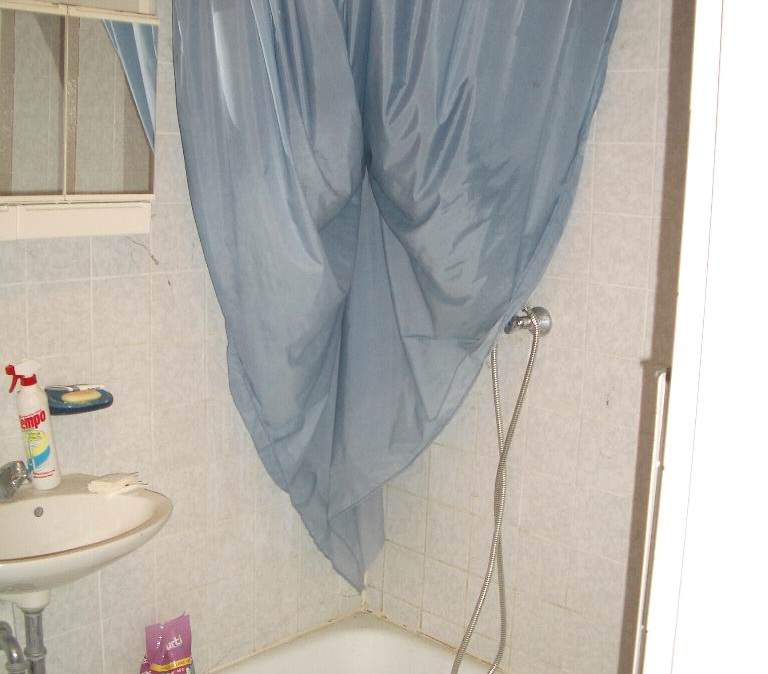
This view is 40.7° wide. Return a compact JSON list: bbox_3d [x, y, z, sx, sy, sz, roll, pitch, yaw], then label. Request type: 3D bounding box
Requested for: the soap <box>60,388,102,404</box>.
[{"bbox_3d":[-0.638,0.123,2.178,0.062,0.026,0.095,11,13,43],"label":"soap"}]

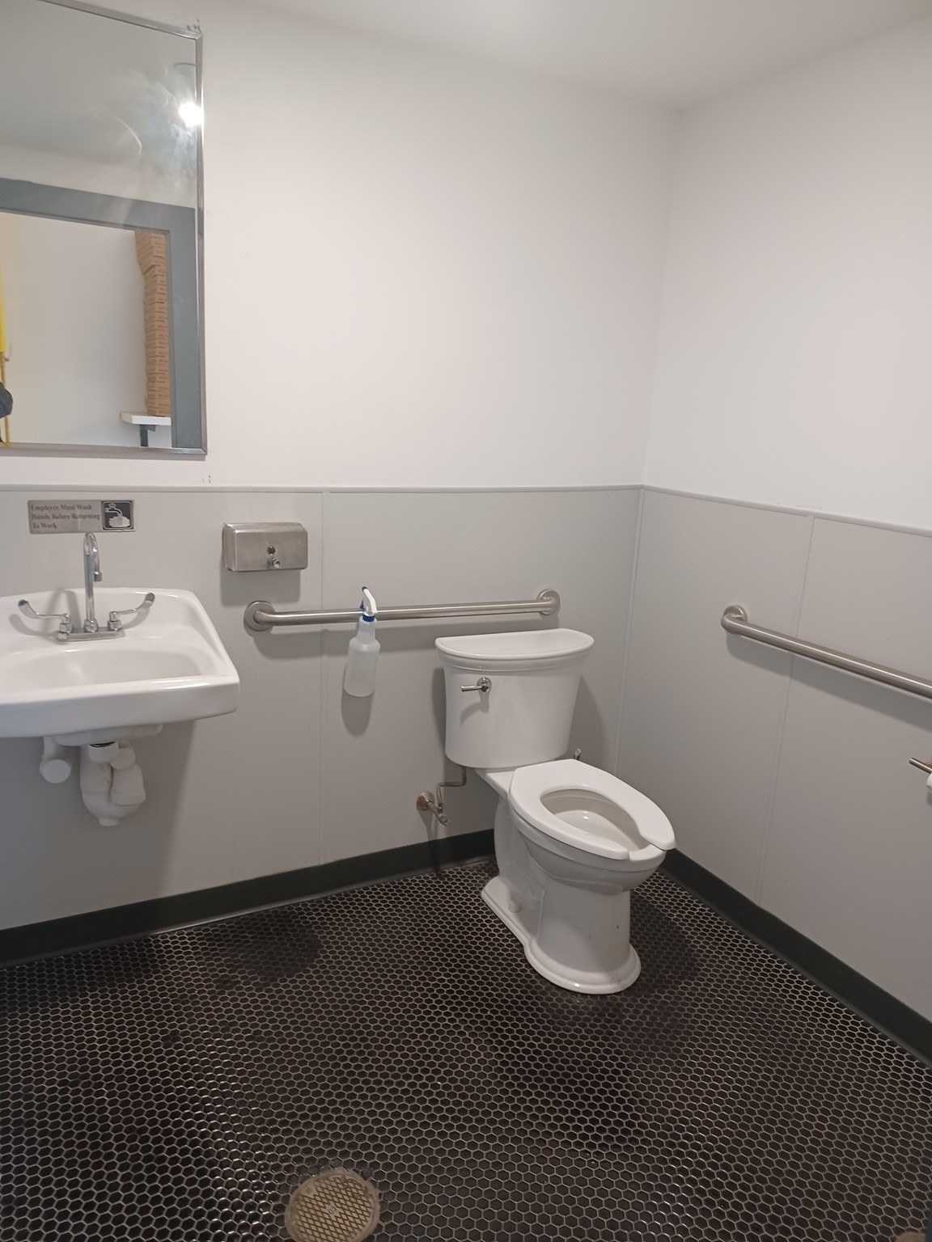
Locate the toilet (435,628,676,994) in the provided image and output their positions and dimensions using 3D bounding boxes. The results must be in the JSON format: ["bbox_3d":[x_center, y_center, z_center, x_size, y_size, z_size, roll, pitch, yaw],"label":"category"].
[{"bbox_3d":[0.266,0.497,2.450,0.475,0.765,0.770,-4,15,-27],"label":"toilet"}]

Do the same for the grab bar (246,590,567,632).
[{"bbox_3d":[-0.127,-0.026,2.536,0.992,0.081,0.078,-3,15,-28],"label":"grab bar"}]

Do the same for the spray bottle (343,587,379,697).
[{"bbox_3d":[-0.278,0.053,2.443,0.090,0.288,0.110,-4,27,-27],"label":"spray bottle"}]

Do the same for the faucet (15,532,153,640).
[{"bbox_3d":[-0.837,-0.070,2.001,0.290,0.250,0.175,-4,15,-27],"label":"faucet"}]

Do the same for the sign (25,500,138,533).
[{"bbox_3d":[-0.896,-0.244,2.103,0.229,0.077,0.005,-4,15,-27],"label":"sign"}]

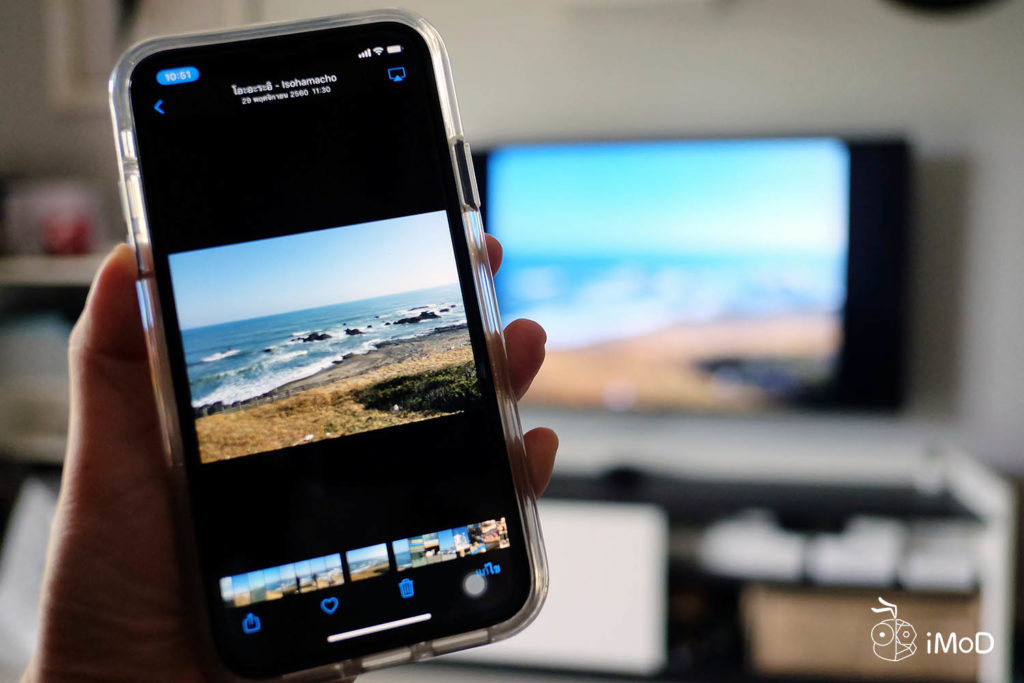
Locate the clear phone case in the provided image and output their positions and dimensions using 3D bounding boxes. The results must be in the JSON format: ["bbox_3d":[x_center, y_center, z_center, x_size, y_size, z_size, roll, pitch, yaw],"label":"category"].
[{"bbox_3d":[-0.044,-0.001,0.191,0.080,0.158,0.012,-10,-4,-7],"label":"clear phone case"}]

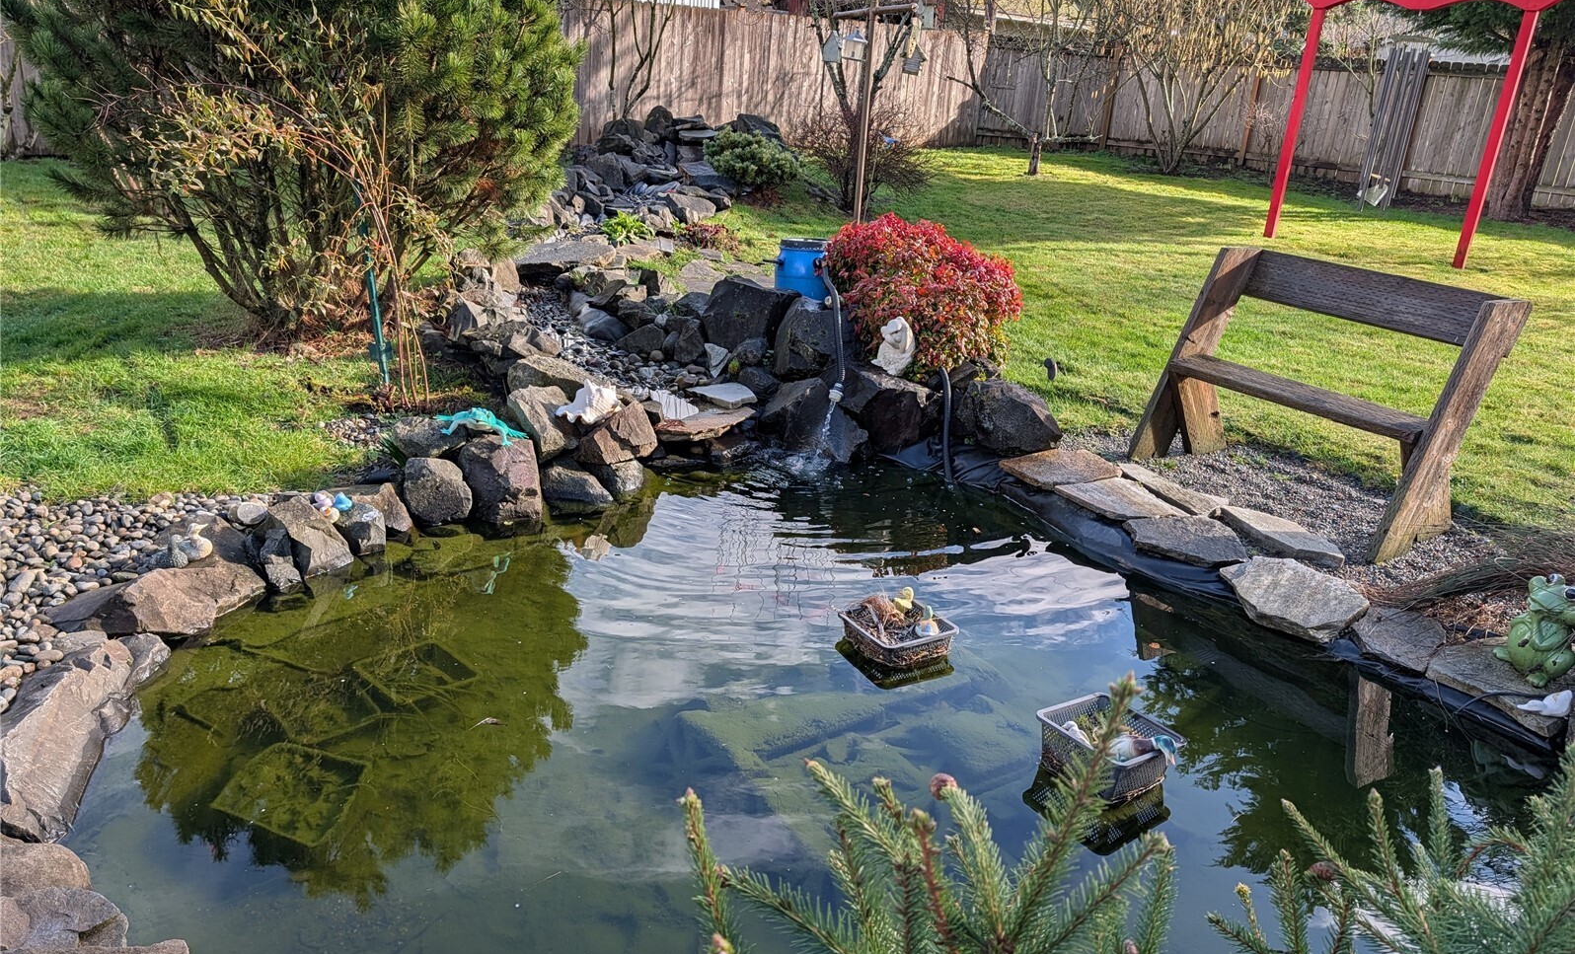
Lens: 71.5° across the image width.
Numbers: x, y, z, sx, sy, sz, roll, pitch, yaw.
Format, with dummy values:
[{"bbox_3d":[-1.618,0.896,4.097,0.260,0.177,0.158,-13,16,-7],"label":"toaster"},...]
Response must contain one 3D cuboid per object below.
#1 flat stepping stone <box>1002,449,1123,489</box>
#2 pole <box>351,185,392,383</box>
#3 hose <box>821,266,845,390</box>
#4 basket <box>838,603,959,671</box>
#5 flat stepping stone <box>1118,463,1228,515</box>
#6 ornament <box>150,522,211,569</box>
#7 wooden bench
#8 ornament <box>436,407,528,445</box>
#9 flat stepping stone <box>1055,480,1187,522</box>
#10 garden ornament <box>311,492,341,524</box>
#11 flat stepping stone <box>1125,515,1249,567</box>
[{"bbox_3d":[1.216,-0.029,4.858,0.575,0.045,0.353,-9,23,-34],"label":"flat stepping stone"},{"bbox_3d":[-1.792,-0.822,4.732,0.099,0.891,0.050,-8,21,-18],"label":"pole"},{"bbox_3d":[0.222,-0.717,5.262,0.099,0.554,0.267,4,20,0],"label":"hose"},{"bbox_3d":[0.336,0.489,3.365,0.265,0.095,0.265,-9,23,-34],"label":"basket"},{"bbox_3d":[1.670,0.063,4.690,0.245,0.045,0.632,-2,20,-16],"label":"flat stepping stone"},{"bbox_3d":[-1.757,0.199,3.164,0.155,0.120,0.110,7,19,7],"label":"ornament"},{"bbox_3d":[2.196,-0.377,4.586,0.698,0.936,1.188,-9,24,-33],"label":"wooden bench"},{"bbox_3d":[-1.159,-0.196,4.146,0.340,0.100,0.180,9,17,-19],"label":"ornament"},{"bbox_3d":[1.406,0.112,4.491,0.420,0.045,0.443,-7,22,-28],"label":"flat stepping stone"},{"bbox_3d":[-1.557,0.104,3.685,0.095,0.085,0.095,-10,24,-36],"label":"garden ornament"},{"bbox_3d":[1.505,0.248,4.159,0.431,0.050,0.450,2,20,-6],"label":"flat stepping stone"}]

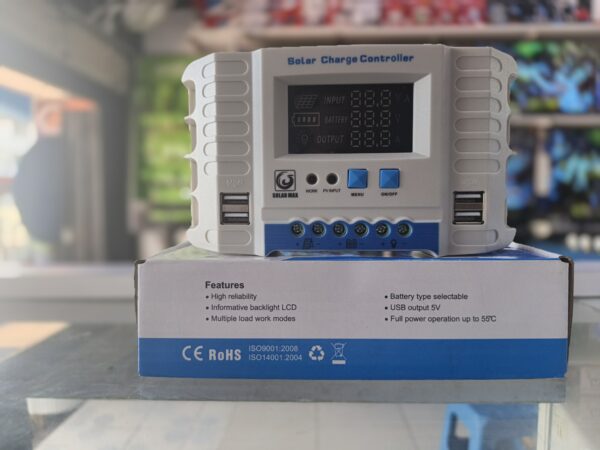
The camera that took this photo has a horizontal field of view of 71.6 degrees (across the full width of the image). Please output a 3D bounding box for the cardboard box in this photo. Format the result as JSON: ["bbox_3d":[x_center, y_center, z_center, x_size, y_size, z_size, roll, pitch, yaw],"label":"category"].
[{"bbox_3d":[0.024,0.039,0.243,0.193,0.053,0.112,0,4,2],"label":"cardboard box"}]

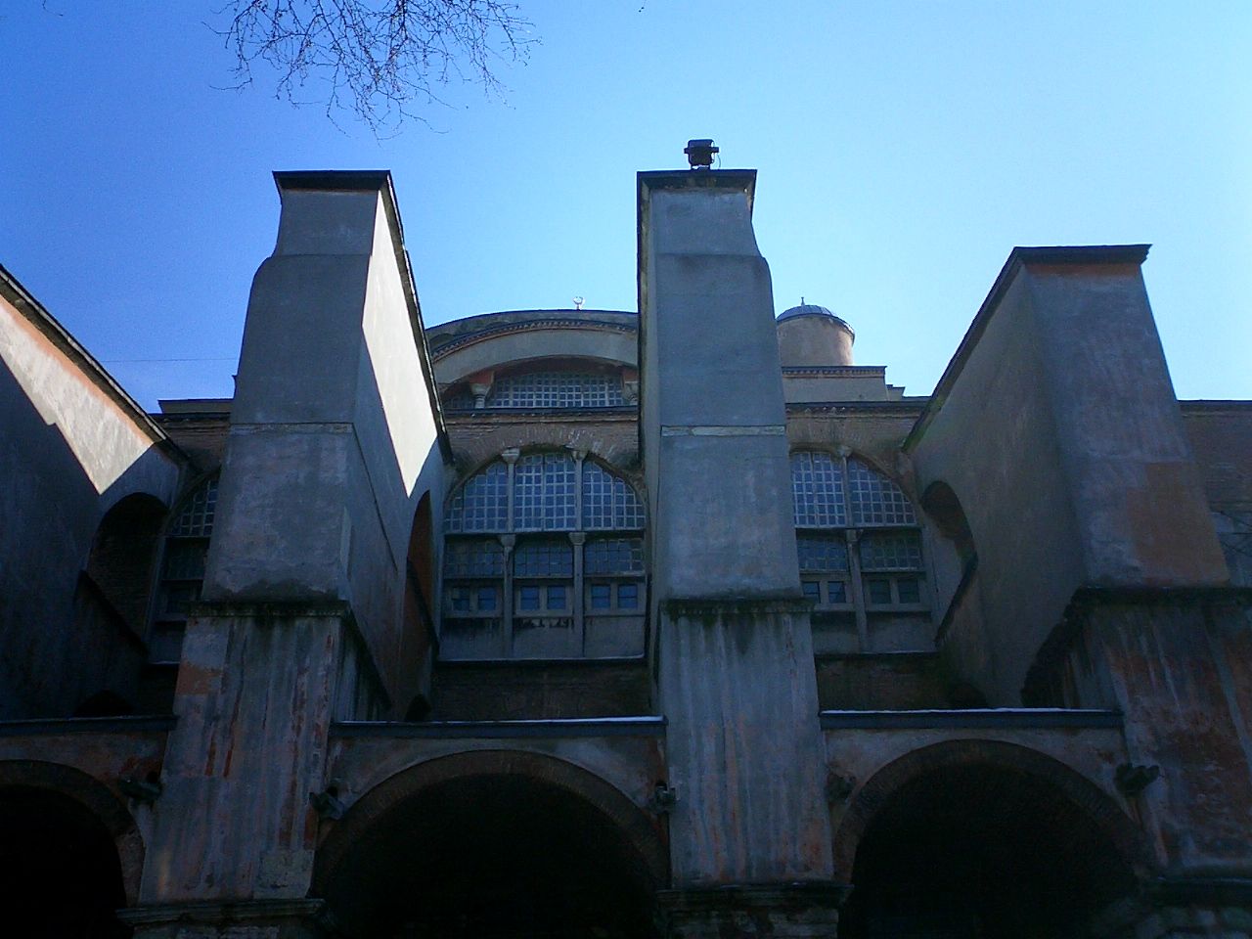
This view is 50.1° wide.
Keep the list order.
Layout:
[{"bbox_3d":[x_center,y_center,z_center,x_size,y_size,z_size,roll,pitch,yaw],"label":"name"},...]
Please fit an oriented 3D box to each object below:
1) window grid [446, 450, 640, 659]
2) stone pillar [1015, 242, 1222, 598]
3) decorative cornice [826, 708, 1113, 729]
[{"bbox_3d":[-1.905,1.944,31.374,4.721,5.451,0.500,-1,-30,0],"label":"window grid"},{"bbox_3d":[7.881,-0.603,22.273,2.042,6.469,2.000,-1,-30,0],"label":"stone pillar"},{"bbox_3d":[4.844,3.605,19.010,4.253,0.245,0.400,-1,-30,0],"label":"decorative cornice"}]

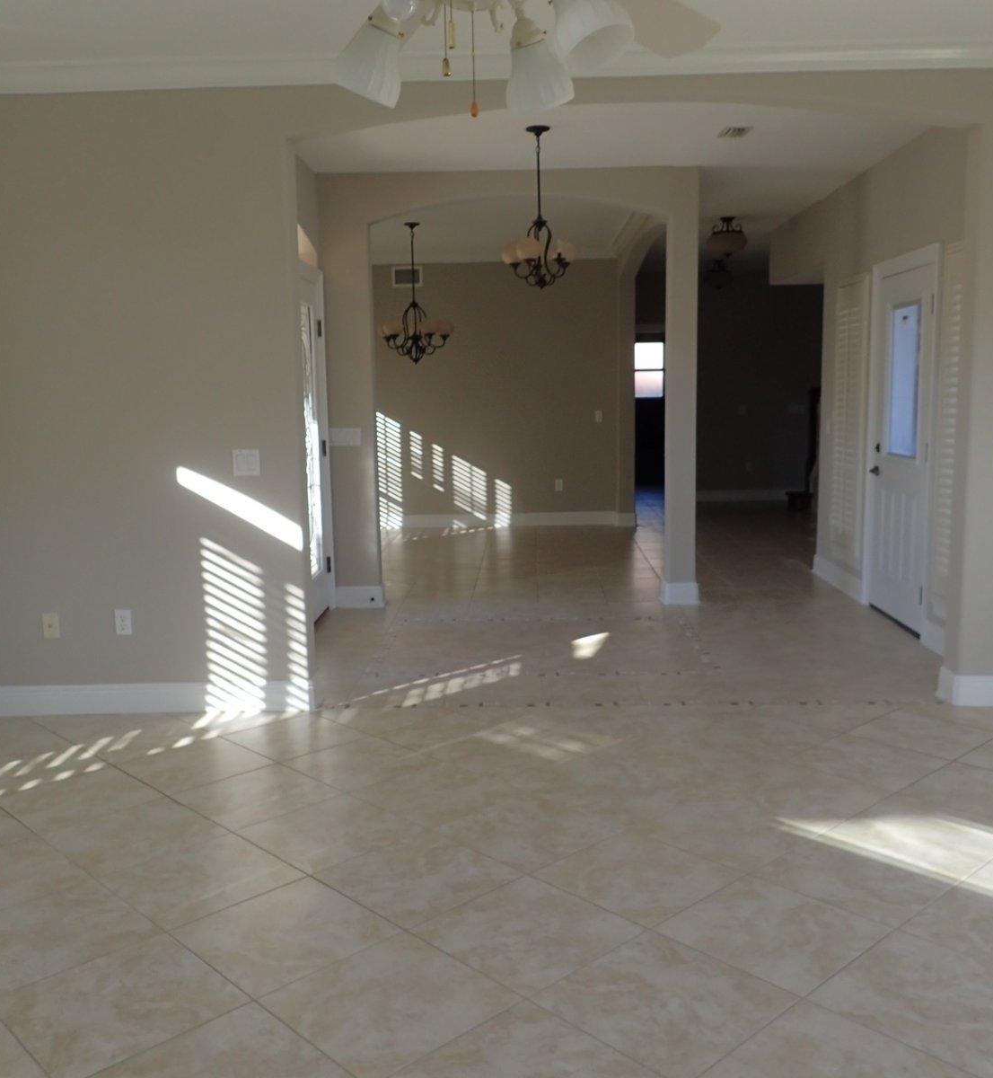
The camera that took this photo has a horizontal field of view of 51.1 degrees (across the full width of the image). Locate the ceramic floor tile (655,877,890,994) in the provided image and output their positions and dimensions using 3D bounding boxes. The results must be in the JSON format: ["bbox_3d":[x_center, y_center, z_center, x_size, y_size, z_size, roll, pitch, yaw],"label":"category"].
[{"bbox_3d":[0.720,1.022,2.704,0.452,0.010,0.452,-8,10,-43],"label":"ceramic floor tile"}]

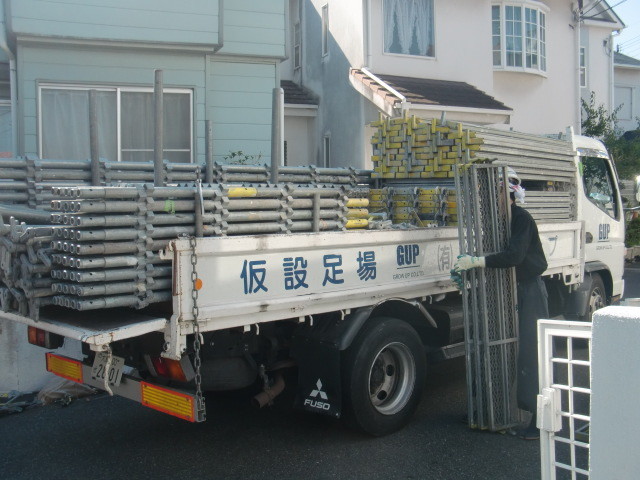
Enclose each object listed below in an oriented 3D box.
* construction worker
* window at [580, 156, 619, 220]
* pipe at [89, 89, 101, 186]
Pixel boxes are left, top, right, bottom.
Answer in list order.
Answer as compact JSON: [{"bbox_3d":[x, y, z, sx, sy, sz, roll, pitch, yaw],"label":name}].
[{"bbox_3d":[1.155,0.400,4.500,0.620,1.720,0.540,0,2,5],"label":"construction worker"},{"bbox_3d":[2.890,-0.520,7.250,0.060,0.640,0.970,3,4,42],"label":"window"},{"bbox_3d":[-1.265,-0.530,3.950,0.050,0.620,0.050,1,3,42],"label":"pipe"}]

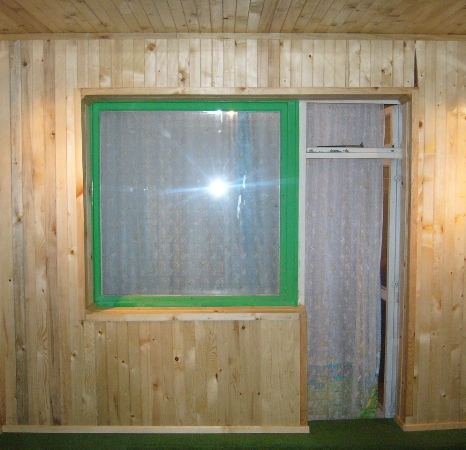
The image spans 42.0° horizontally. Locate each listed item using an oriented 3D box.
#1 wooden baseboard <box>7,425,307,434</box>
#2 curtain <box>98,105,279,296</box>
[{"bbox_3d":[-0.501,1.337,3.978,2.003,0.045,0.022,0,3,0],"label":"wooden baseboard"},{"bbox_3d":[-0.290,-0.142,4.185,1.283,1.333,0.080,0,3,0],"label":"curtain"}]

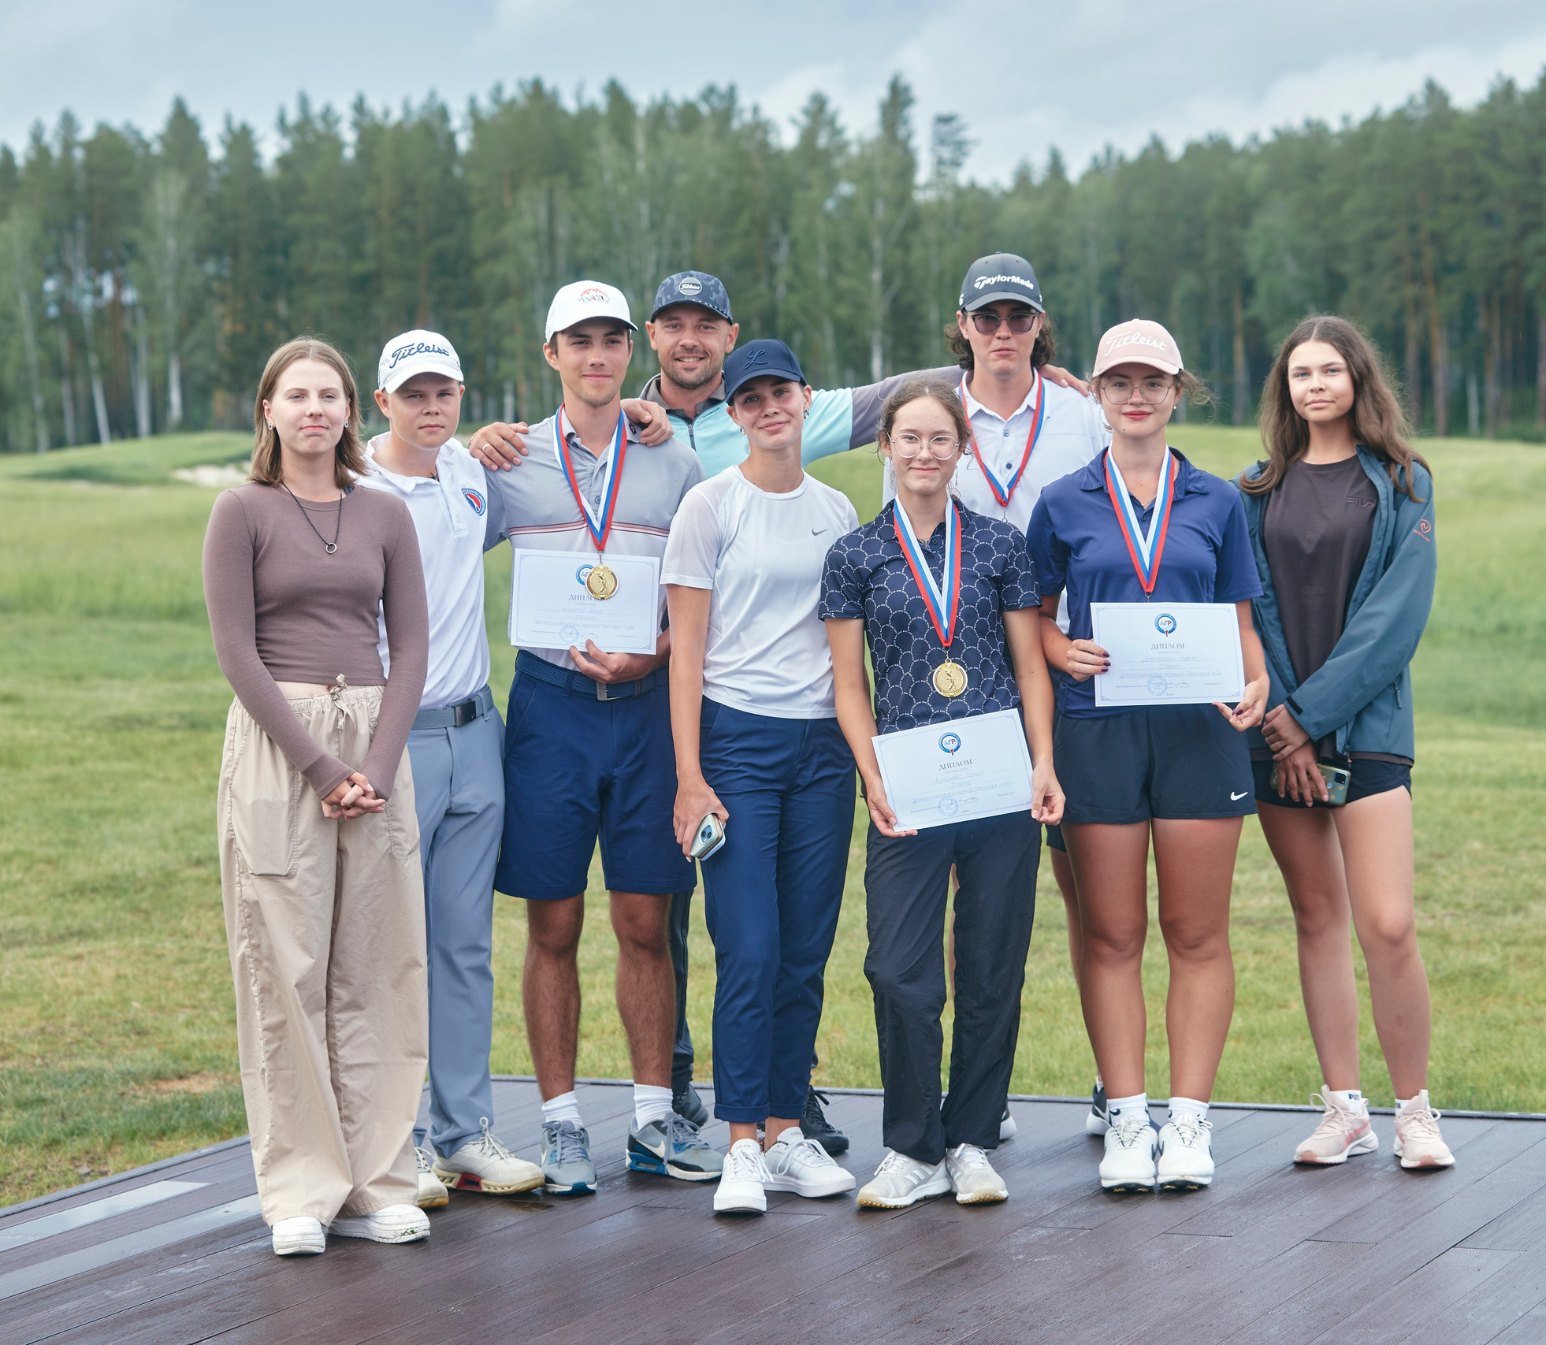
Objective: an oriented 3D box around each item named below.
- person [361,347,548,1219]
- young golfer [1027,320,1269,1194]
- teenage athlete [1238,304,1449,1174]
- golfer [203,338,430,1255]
[{"bbox_3d":[-0.652,0.189,7.930,0.460,1.740,0.360,-4,4,-29],"label":"person"},{"bbox_3d":[0.751,0.166,7.870,0.490,1.720,0.350,-1,3,5],"label":"young golfer"},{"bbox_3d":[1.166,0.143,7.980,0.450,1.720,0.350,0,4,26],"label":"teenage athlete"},{"bbox_3d":[-0.875,0.234,7.520,0.440,1.730,0.340,-3,4,-22],"label":"golfer"}]

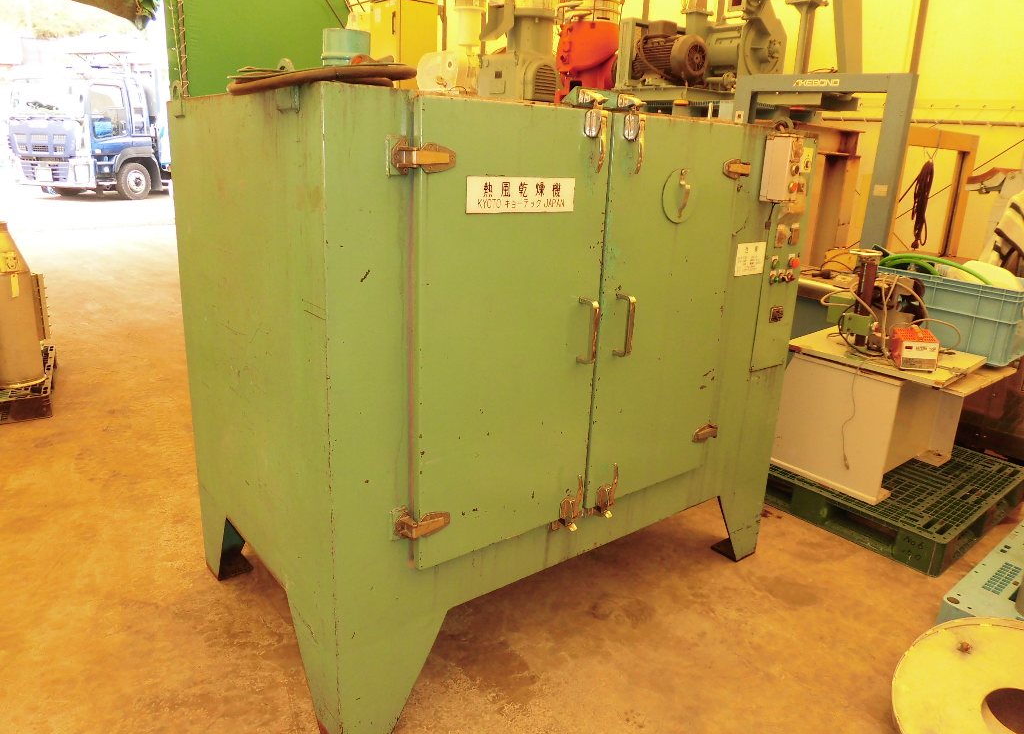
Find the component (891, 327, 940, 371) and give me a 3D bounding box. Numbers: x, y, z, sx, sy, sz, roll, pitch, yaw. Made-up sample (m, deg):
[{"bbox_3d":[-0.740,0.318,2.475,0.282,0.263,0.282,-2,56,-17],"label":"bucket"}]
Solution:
[{"bbox_3d":[1.662,-0.078,2.937,0.128,0.125,0.245,8,17,18],"label":"component"}]

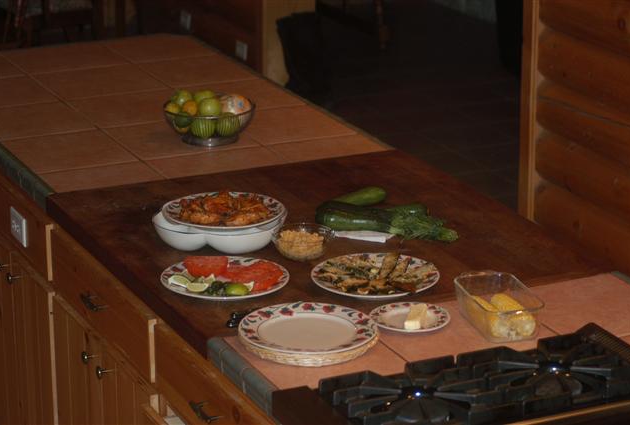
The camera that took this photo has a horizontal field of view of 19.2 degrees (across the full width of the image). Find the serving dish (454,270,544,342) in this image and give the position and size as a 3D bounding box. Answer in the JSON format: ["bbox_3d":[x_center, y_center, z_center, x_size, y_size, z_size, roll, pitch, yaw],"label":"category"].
[{"bbox_3d":[0.341,0.177,3.451,0.114,0.066,0.198,-5,19,-14],"label":"serving dish"}]

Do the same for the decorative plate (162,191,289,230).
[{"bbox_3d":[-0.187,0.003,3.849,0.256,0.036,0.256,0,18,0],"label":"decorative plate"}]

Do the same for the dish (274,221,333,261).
[{"bbox_3d":[-0.023,0.065,3.827,0.126,0.051,0.126,0,18,0],"label":"dish"}]

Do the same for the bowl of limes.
[{"bbox_3d":[-0.263,-0.238,4.664,0.229,0.112,0.229,0,18,0],"label":"bowl of limes"}]

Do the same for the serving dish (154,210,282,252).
[{"bbox_3d":[-0.195,0.033,3.906,0.275,0.062,0.255,0,18,0],"label":"serving dish"}]

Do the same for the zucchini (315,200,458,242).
[{"bbox_3d":[0.151,0.019,3.947,0.300,0.062,0.085,6,19,18],"label":"zucchini"}]

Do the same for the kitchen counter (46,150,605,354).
[{"bbox_3d":[-0.007,0.060,3.987,0.875,0.040,0.979,-8,20,-23],"label":"kitchen counter"}]

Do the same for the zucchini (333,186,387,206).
[{"bbox_3d":[0.087,-0.029,4.129,0.150,0.042,0.045,-9,20,-24],"label":"zucchini"}]

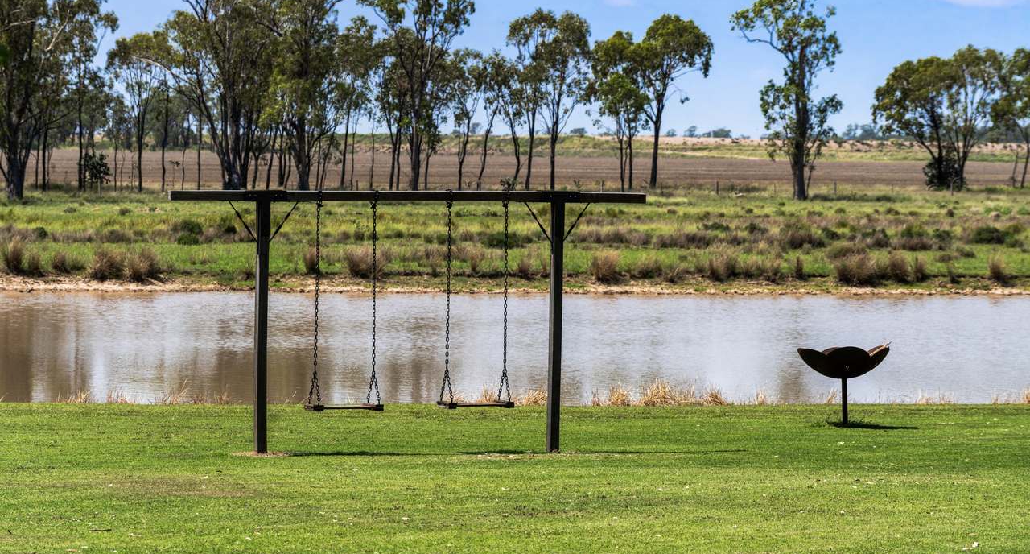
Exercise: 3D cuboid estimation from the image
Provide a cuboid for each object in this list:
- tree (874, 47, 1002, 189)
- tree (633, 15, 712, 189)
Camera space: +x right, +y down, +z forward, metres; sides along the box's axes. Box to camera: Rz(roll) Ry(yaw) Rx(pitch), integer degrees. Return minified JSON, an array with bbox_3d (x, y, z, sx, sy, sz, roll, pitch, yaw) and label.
[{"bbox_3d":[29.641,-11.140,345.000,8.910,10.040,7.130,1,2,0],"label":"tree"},{"bbox_3d":[10.653,-11.940,335.000,5.480,11.890,5.200,1,2,0],"label":"tree"}]

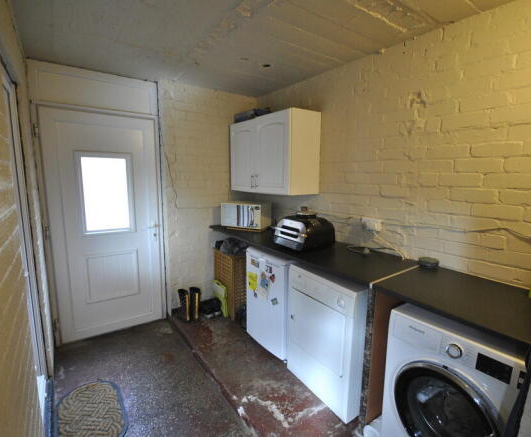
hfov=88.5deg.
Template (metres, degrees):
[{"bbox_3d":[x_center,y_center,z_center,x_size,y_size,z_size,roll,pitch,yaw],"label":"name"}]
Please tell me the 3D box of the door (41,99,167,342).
[{"bbox_3d":[-1.411,0.086,2.469,0.840,1.973,0.060,-5,10,-35],"label":"door"}]

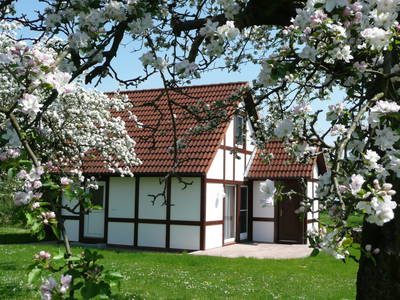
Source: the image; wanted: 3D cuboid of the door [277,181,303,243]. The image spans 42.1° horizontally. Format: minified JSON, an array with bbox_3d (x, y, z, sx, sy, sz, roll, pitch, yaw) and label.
[{"bbox_3d":[3.436,2.372,19.810,1.020,2.240,0.110,-1,-5,26],"label":"door"}]

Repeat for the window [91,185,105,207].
[{"bbox_3d":[-3.644,1.647,18.428,0.630,0.840,0.090,-1,-5,26],"label":"window"}]

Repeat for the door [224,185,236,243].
[{"bbox_3d":[1.097,2.265,18.482,0.110,2.080,1.080,-1,-5,26],"label":"door"}]

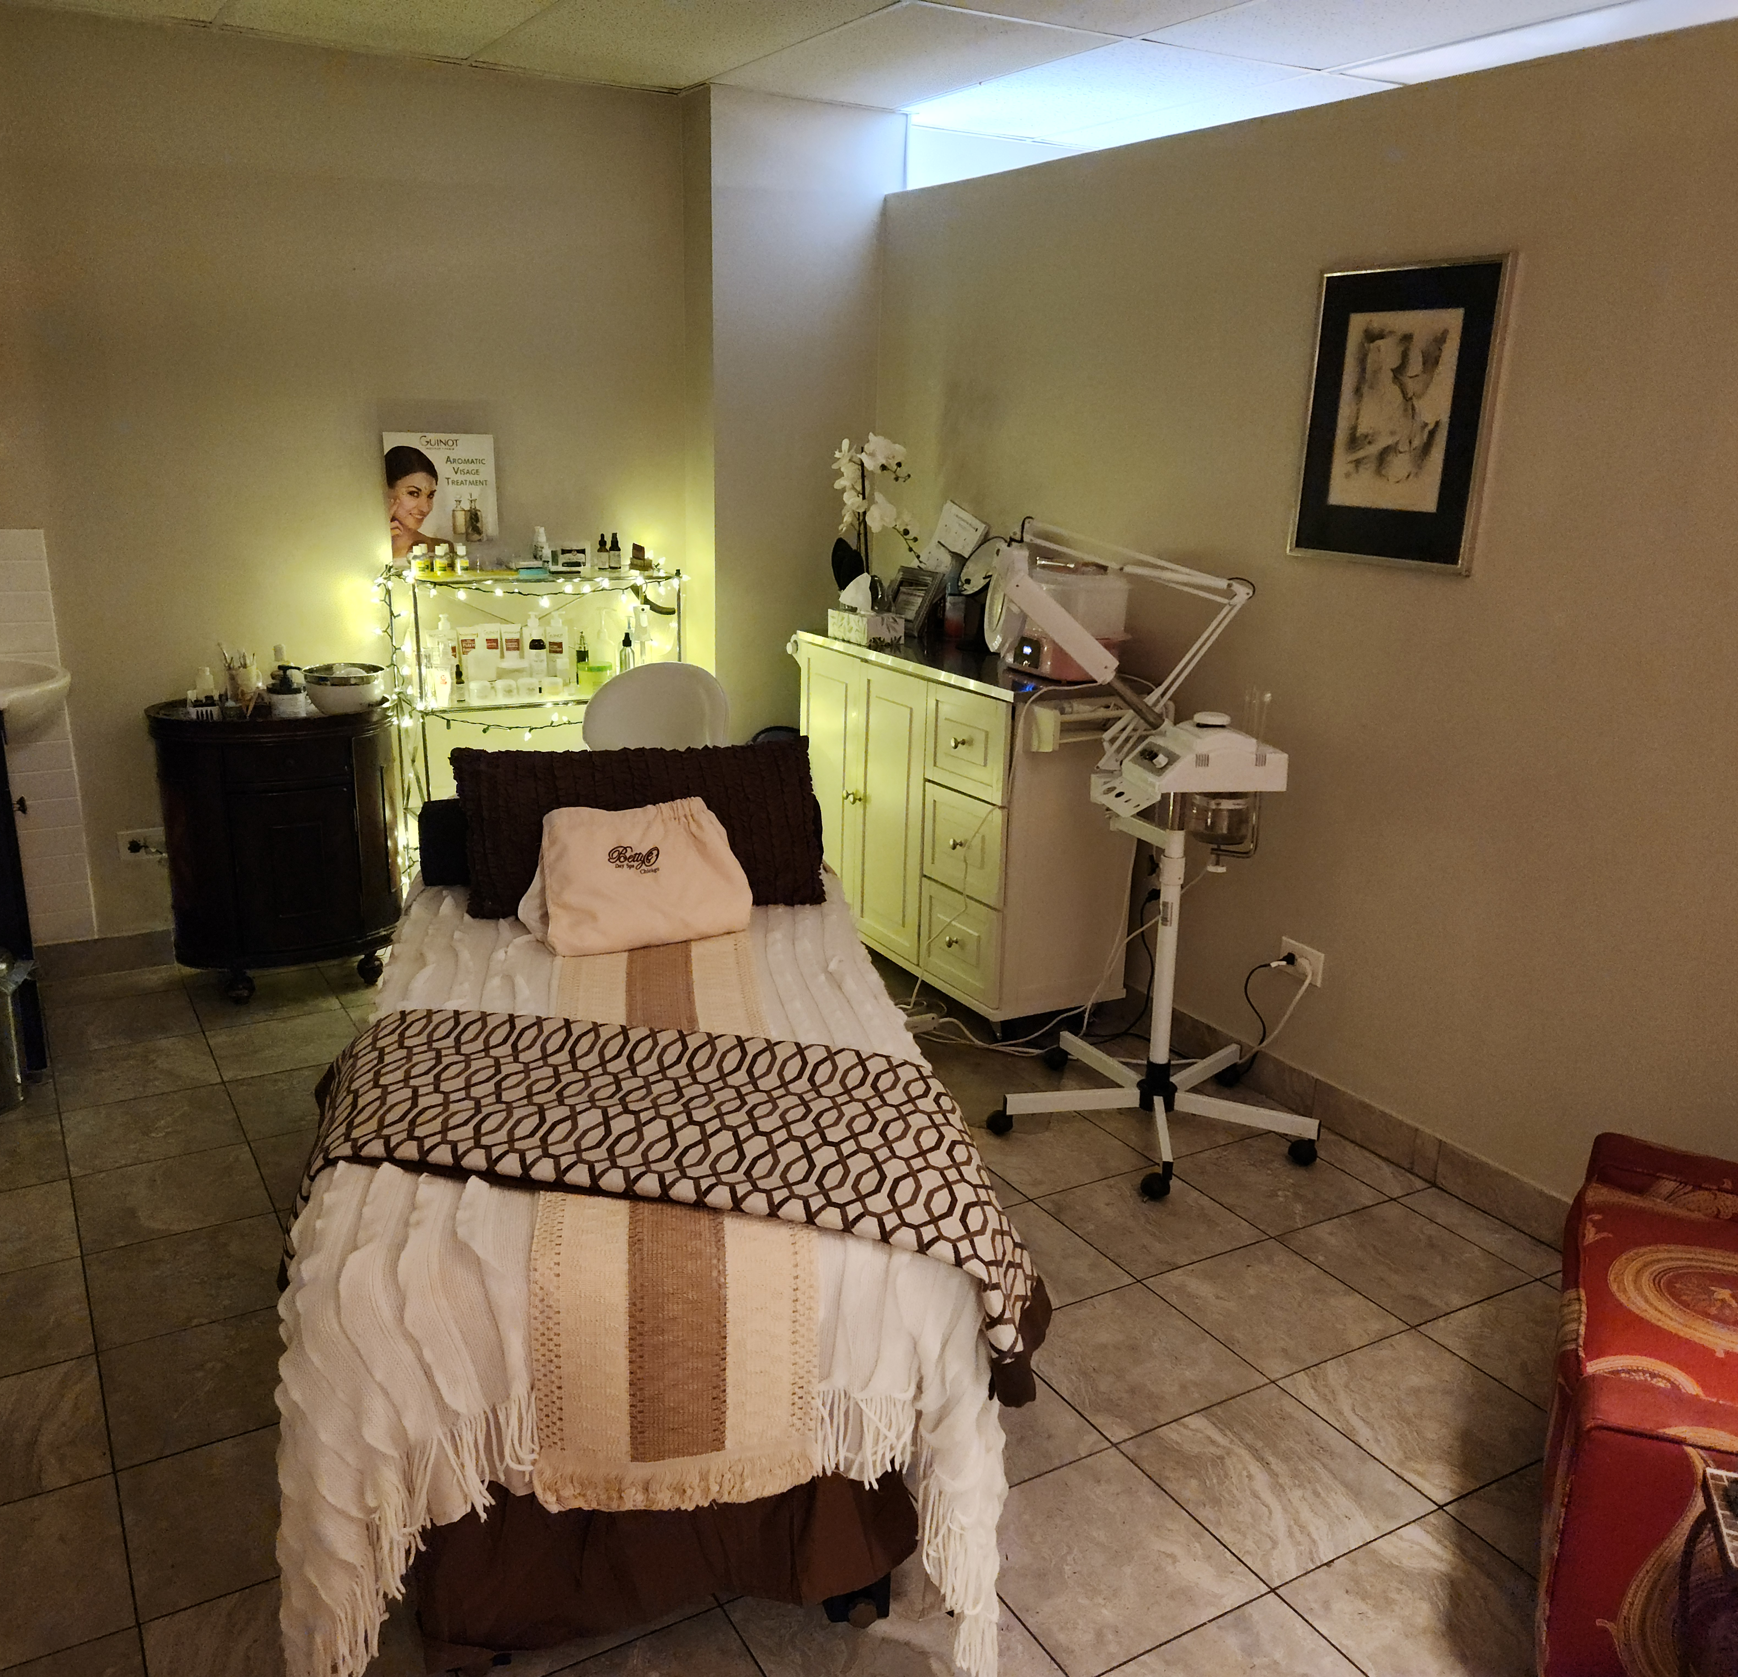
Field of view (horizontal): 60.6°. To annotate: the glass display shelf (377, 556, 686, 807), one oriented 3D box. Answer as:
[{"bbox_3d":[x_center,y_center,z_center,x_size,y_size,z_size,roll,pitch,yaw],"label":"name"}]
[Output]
[{"bbox_3d":[-0.939,-0.246,4.285,0.780,1.060,0.300,-8,18,-30],"label":"glass display shelf"}]

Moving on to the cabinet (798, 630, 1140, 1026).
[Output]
[{"bbox_3d":[0.219,-0.056,4.029,0.420,0.886,1.100,-8,18,-30],"label":"cabinet"}]

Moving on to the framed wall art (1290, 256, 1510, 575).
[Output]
[{"bbox_3d":[1.016,-0.810,2.873,0.025,0.555,0.442,-8,18,-30],"label":"framed wall art"}]

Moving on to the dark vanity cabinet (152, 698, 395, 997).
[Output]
[{"bbox_3d":[-1.536,0.008,3.923,0.605,0.740,0.395,-8,18,-30],"label":"dark vanity cabinet"}]

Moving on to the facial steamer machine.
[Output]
[{"bbox_3d":[0.576,0.007,3.071,0.730,1.300,0.670,-1,16,-8],"label":"facial steamer machine"}]

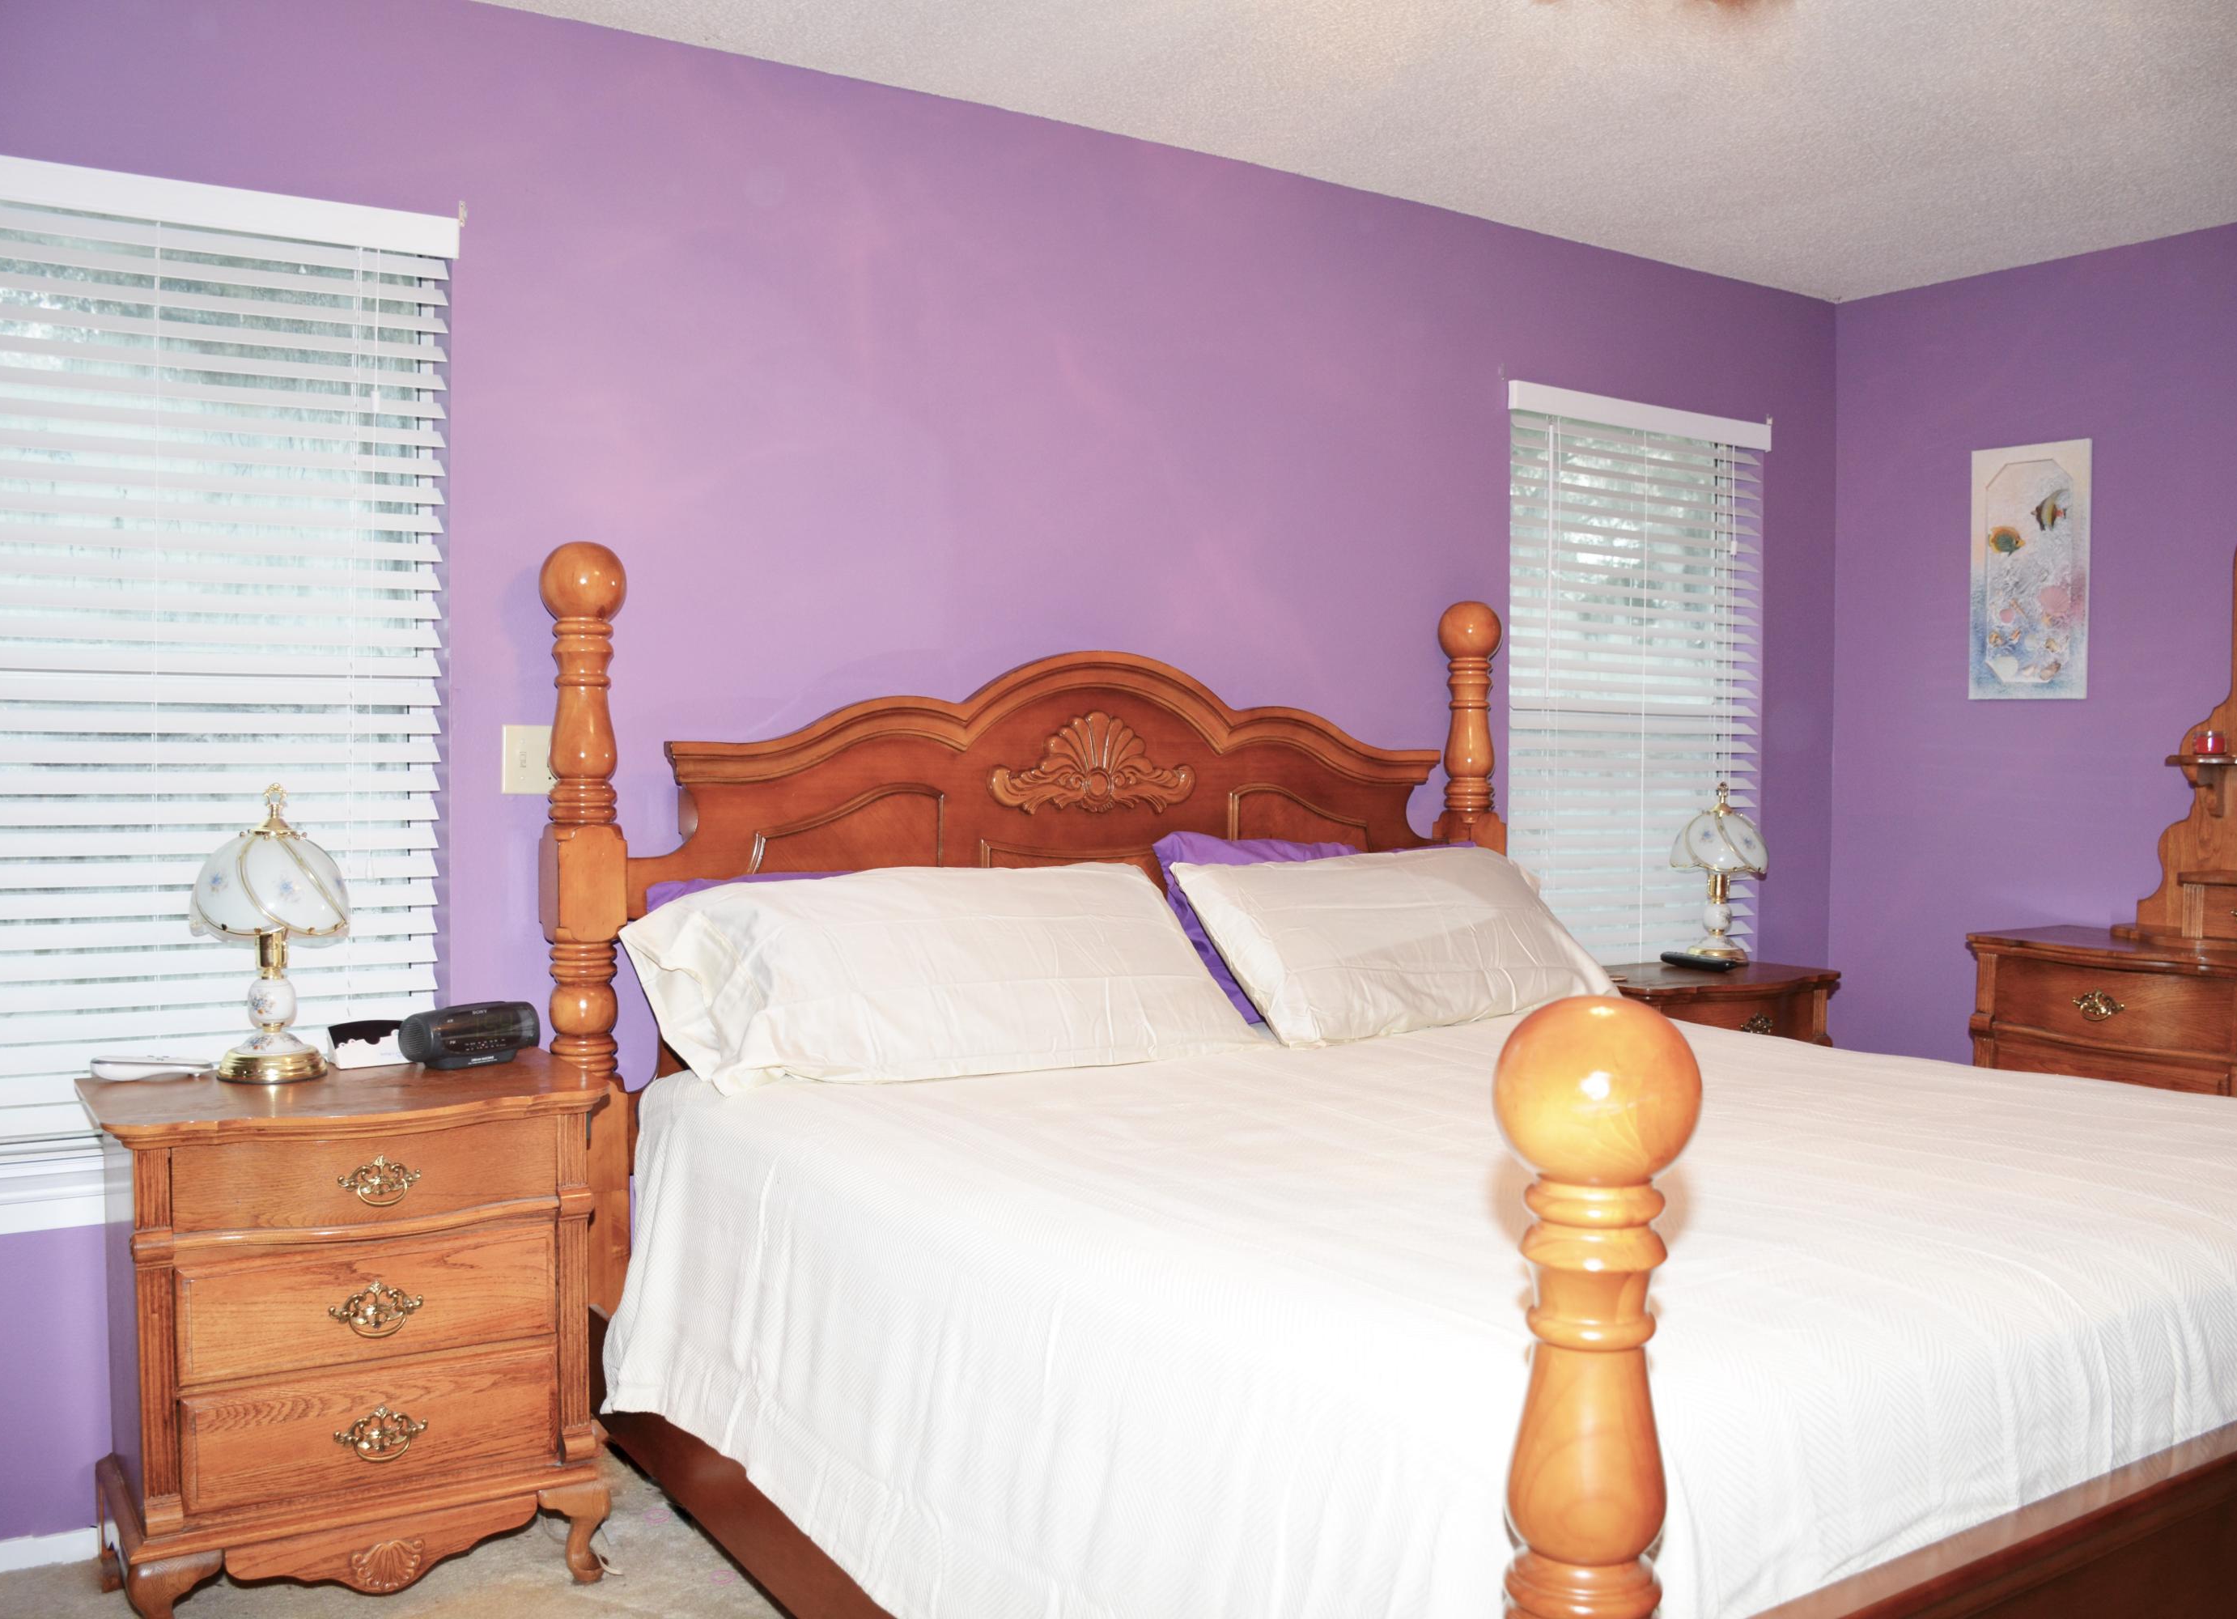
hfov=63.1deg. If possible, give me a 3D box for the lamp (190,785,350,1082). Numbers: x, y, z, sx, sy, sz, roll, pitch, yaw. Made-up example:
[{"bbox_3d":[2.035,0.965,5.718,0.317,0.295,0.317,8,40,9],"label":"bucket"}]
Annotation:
[{"bbox_3d":[-1.253,0.178,2.692,0.235,0.432,0.235,-1,2,-32],"label":"lamp"}]

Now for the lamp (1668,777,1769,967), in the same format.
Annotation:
[{"bbox_3d":[1.429,0.148,4.343,0.235,0.432,0.235,-1,2,-32],"label":"lamp"}]

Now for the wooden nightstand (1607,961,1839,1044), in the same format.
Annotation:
[{"bbox_3d":[1.267,0.731,4.145,0.660,0.720,0.430,-1,2,-32],"label":"wooden nightstand"}]

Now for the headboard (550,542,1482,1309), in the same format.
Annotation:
[{"bbox_3d":[-0.053,0.302,3.485,2.080,1.500,0.150,-1,2,-33],"label":"headboard"}]

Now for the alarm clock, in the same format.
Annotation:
[{"bbox_3d":[-1.015,0.349,2.853,0.090,0.086,0.185,2,2,40],"label":"alarm clock"}]

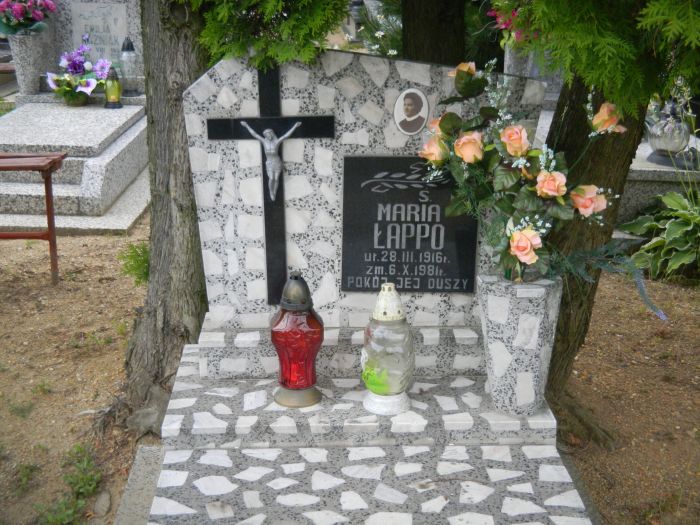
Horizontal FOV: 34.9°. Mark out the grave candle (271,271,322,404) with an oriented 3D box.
[{"bbox_3d":[-0.115,0.162,2.430,0.118,0.286,0.118,0,18,-2],"label":"grave candle"}]

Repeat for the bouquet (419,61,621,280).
[{"bbox_3d":[0.349,-0.176,2.286,0.415,0.463,0.280,0,18,-2],"label":"bouquet"}]

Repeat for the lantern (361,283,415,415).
[{"bbox_3d":[0.081,0.179,2.396,0.116,0.277,0.116,0,18,-2],"label":"lantern"}]

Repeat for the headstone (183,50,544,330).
[{"bbox_3d":[0.032,-0.171,2.564,0.803,0.657,0.075,0,18,-2],"label":"headstone"}]

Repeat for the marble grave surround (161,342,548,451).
[{"bbox_3d":[0.014,0.297,2.566,0.830,0.053,0.460,0,18,-2],"label":"marble grave surround"}]

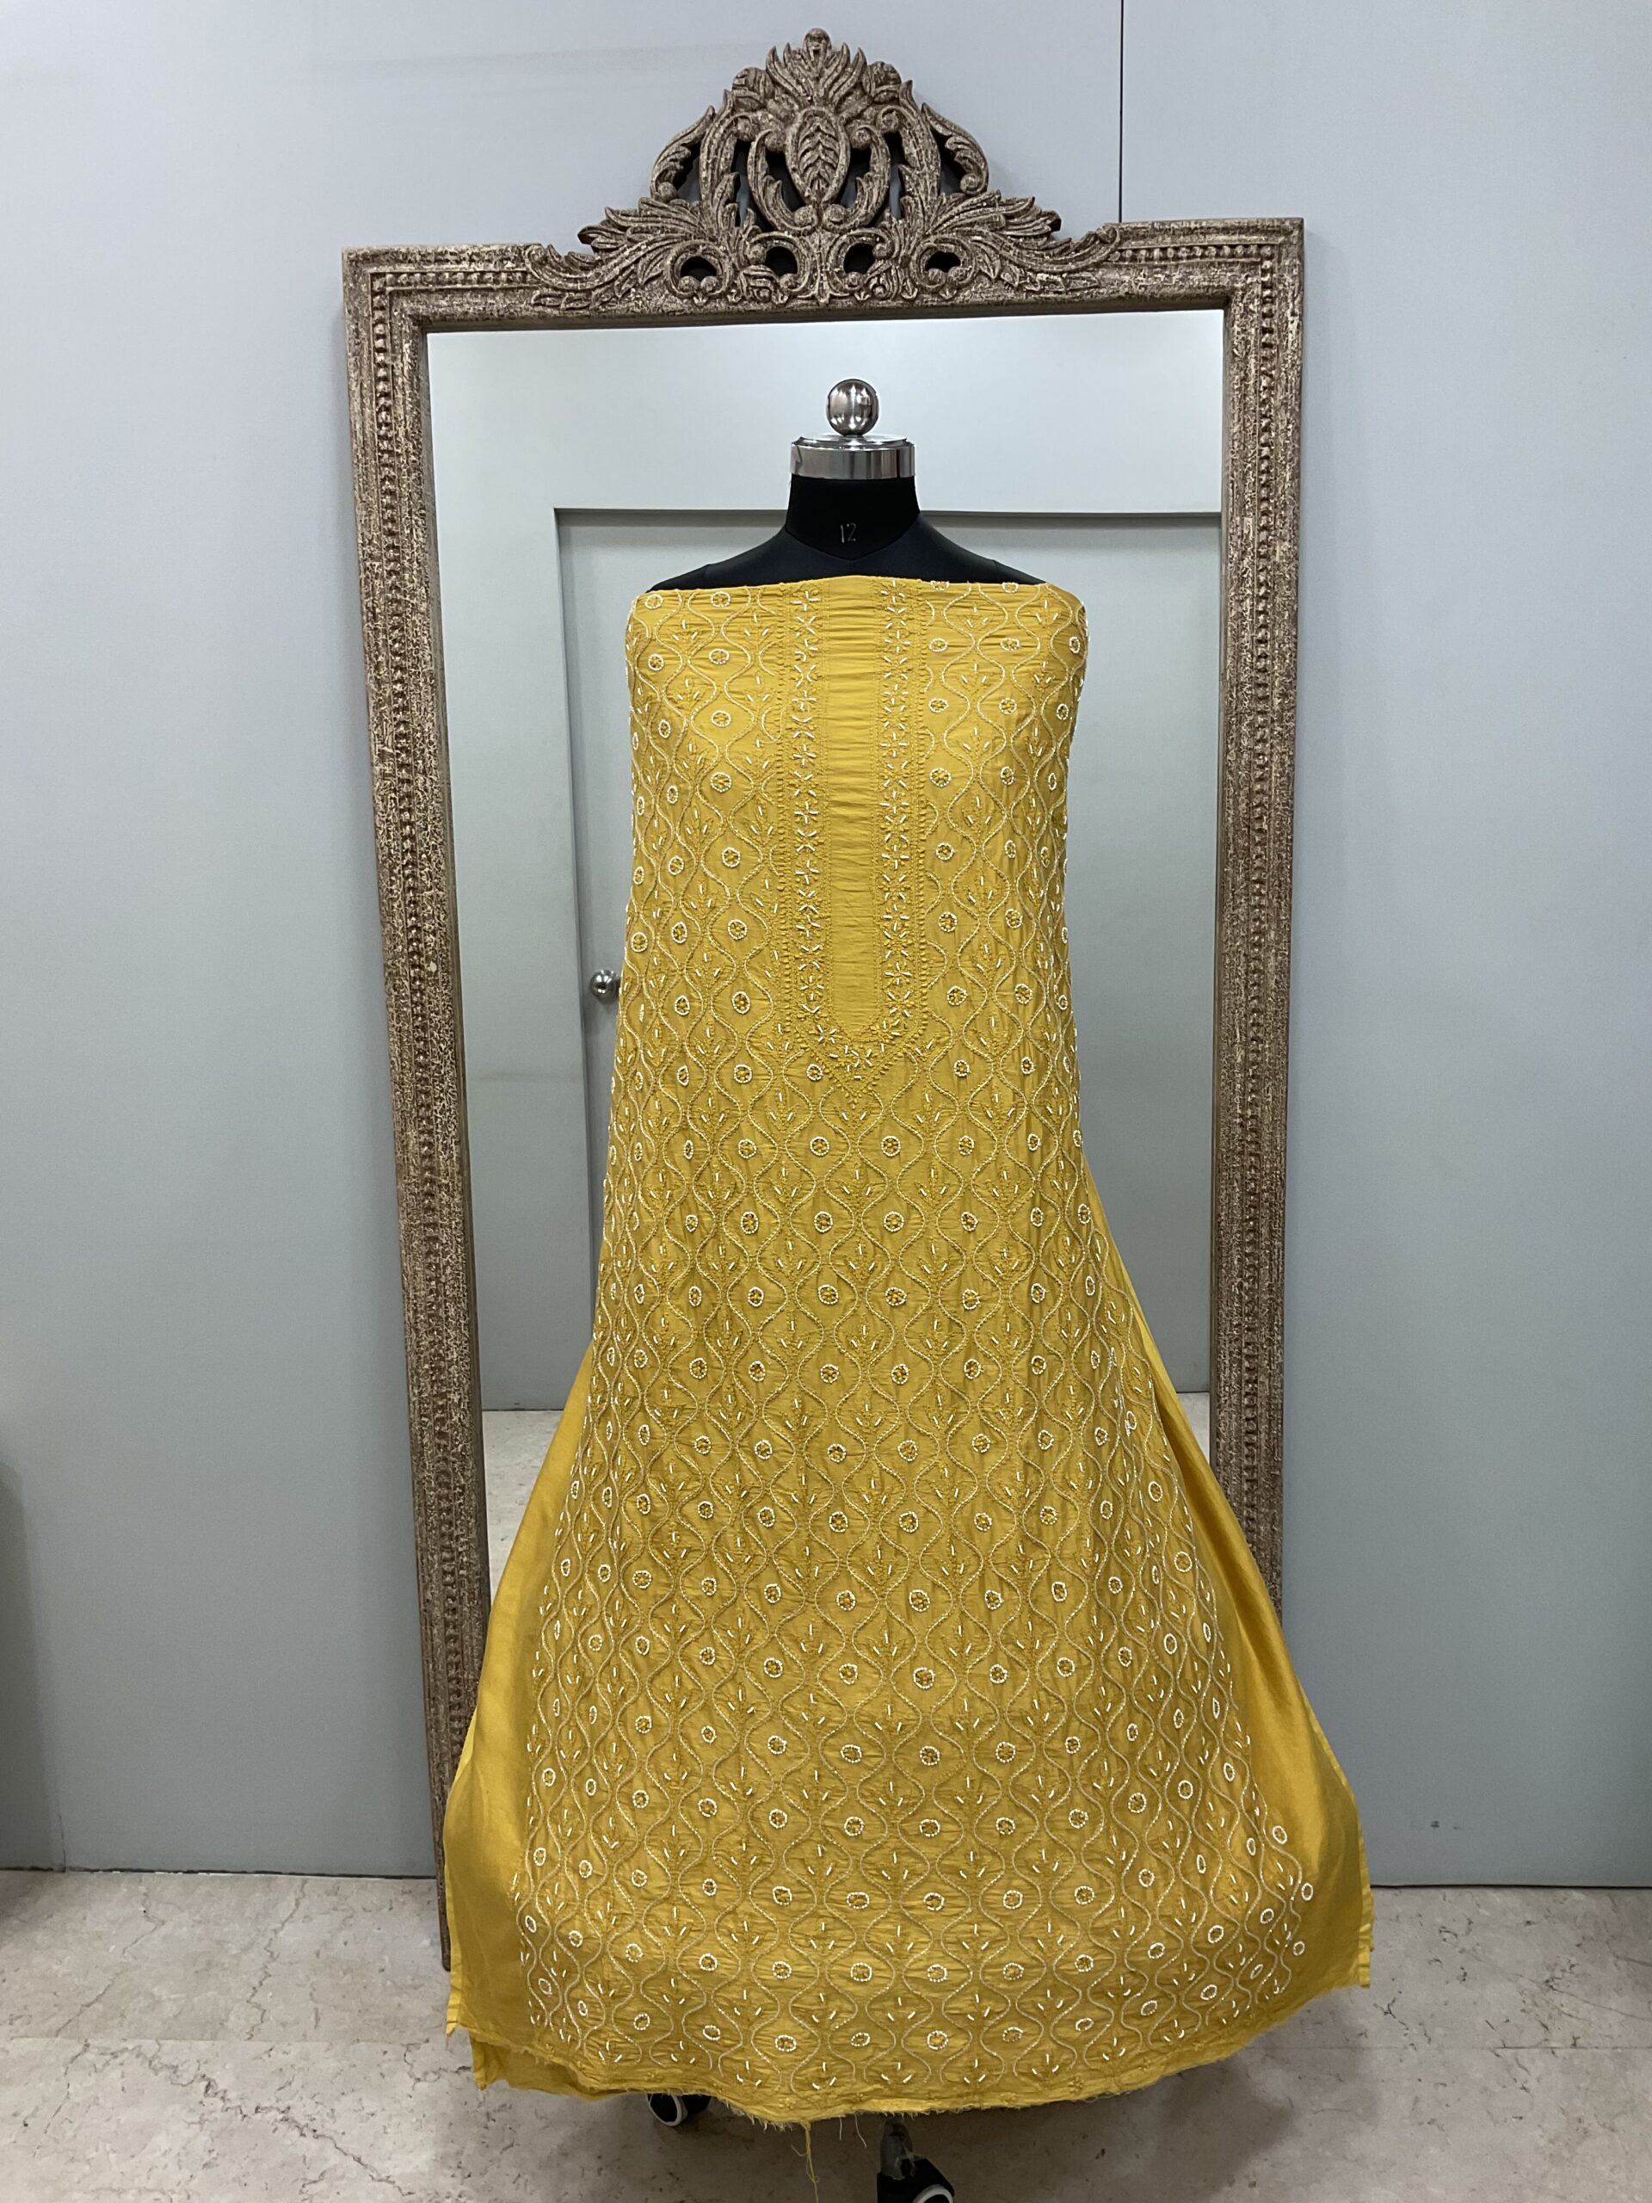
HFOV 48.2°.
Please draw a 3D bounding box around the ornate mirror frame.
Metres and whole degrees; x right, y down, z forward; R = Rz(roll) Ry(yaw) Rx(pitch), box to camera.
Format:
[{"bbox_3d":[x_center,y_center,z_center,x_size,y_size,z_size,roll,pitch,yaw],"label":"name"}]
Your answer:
[{"bbox_3d":[0.013,-0.029,2.035,0.980,2.120,0.075,-1,9,1],"label":"ornate mirror frame"}]

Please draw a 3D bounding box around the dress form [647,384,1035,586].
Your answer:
[{"bbox_3d":[0.042,0.220,1.782,0.450,1.730,0.400,-1,12,1],"label":"dress form"}]

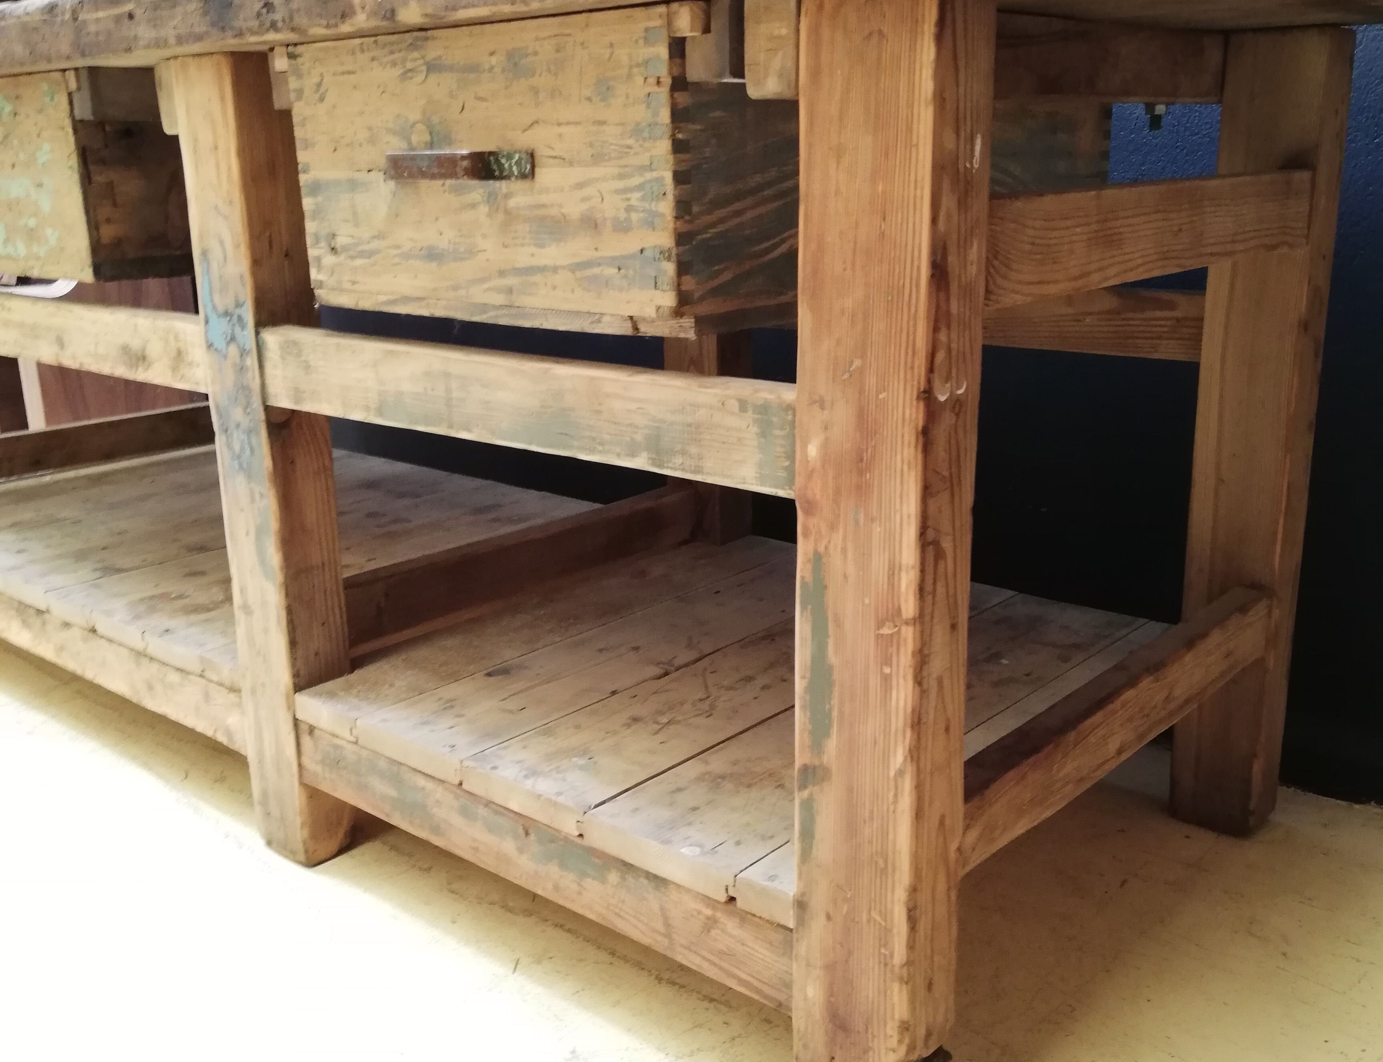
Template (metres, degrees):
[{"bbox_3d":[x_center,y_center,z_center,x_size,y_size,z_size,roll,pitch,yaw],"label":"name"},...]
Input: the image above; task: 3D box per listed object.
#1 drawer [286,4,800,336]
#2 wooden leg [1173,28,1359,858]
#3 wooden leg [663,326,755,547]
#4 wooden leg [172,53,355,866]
[{"bbox_3d":[0.032,-0.320,1.234,0.425,0.205,0.620,12,20,40],"label":"drawer"},{"bbox_3d":[0.559,-0.075,1.381,0.092,0.788,0.068,12,20,40],"label":"wooden leg"},{"bbox_3d":[0.024,-0.189,1.859,0.093,0.780,0.070,12,20,40],"label":"wooden leg"},{"bbox_3d":[-0.408,-0.052,1.363,0.098,0.780,0.066,12,20,40],"label":"wooden leg"}]

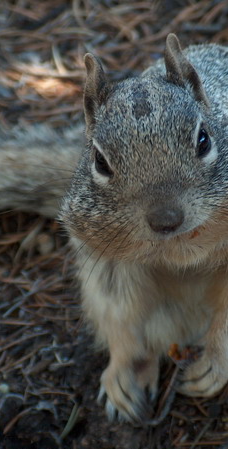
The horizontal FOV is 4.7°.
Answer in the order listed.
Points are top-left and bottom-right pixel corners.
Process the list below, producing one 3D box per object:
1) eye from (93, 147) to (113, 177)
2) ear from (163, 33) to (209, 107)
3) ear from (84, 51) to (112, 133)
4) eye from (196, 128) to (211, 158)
[{"bbox_3d":[-0.004,-0.023,1.020,0.005,0.011,0.010,-36,43,-29],"label":"eye"},{"bbox_3d":[0.027,-0.058,1.034,0.008,0.026,0.013,-14,21,37],"label":"ear"},{"bbox_3d":[-0.006,-0.050,1.034,0.008,0.026,0.013,-14,21,-35],"label":"ear"},{"bbox_3d":[0.033,-0.030,1.020,0.005,0.011,0.010,12,43,29],"label":"eye"}]

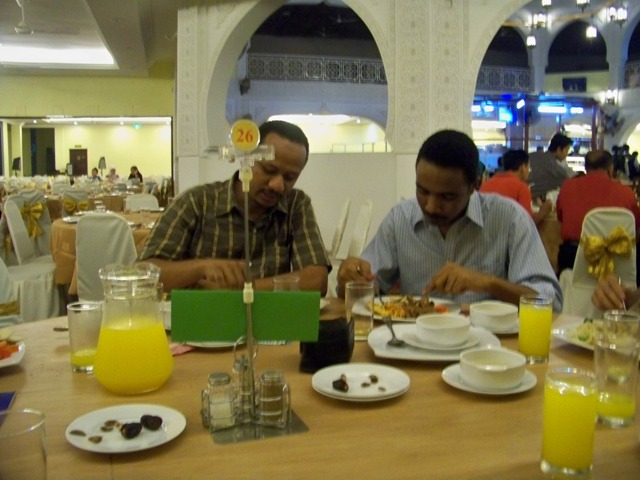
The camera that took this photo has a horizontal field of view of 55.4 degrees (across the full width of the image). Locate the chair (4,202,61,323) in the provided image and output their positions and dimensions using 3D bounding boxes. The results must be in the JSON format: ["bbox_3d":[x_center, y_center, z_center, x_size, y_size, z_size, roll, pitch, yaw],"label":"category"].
[{"bbox_3d":[-1.934,0.170,4.171,0.530,0.910,0.450,0,7,-10],"label":"chair"}]

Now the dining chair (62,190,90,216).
[{"bbox_3d":[-3.046,-0.212,7.631,0.440,0.890,0.520,-1,7,-11],"label":"dining chair"}]

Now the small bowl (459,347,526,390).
[{"bbox_3d":[0.291,0.223,1.024,0.110,0.052,0.110,0,7,0],"label":"small bowl"}]

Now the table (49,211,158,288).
[{"bbox_3d":[-1.220,0.227,4.495,1.540,0.750,1.540,1,7,0],"label":"table"}]

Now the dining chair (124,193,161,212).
[{"bbox_3d":[-1.570,0.036,5.444,0.420,0.885,0.520,-2,7,-17],"label":"dining chair"}]

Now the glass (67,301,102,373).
[{"bbox_3d":[-0.452,0.188,1.171,0.069,0.122,0.069,0,7,0],"label":"glass"}]

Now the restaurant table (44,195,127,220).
[{"bbox_3d":[-3.275,-0.269,8.632,1.500,0.750,1.500,0,7,0],"label":"restaurant table"}]

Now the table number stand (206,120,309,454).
[{"bbox_3d":[-0.100,0.052,0.920,0.148,0.461,0.120,-1,7,-20],"label":"table number stand"}]

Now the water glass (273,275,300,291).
[{"bbox_3d":[-0.076,0.150,1.403,0.062,0.127,0.062,0,7,0],"label":"water glass"}]

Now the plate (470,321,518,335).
[{"bbox_3d":[0.437,0.215,1.524,0.166,0.020,0.166,1,7,0],"label":"plate"}]

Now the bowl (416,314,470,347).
[{"bbox_3d":[0.268,0.195,1.332,0.116,0.046,0.118,1,7,0],"label":"bowl"}]

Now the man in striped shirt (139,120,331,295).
[{"bbox_3d":[-0.256,0.296,1.796,0.550,1.270,0.720,0,7,-6],"label":"man in striped shirt"}]

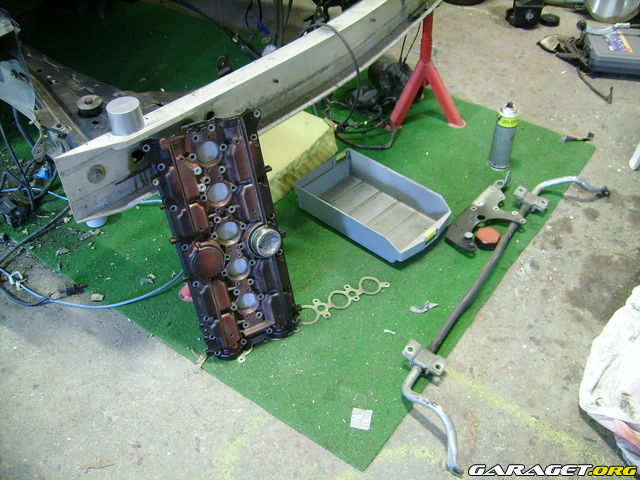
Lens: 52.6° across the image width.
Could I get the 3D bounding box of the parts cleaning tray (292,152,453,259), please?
[{"bbox_3d":[0.150,-0.098,1.833,0.383,0.088,0.238,32,50,31],"label":"parts cleaning tray"}]

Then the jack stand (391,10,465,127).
[{"bbox_3d":[0.364,-0.607,2.173,0.265,0.400,0.250,0,42,0],"label":"jack stand"}]

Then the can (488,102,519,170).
[{"bbox_3d":[0.568,-0.317,1.981,0.066,0.220,0.066,0,42,0],"label":"can"}]

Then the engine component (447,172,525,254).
[{"bbox_3d":[0.491,-0.071,1.826,0.150,0.055,0.350,23,47,24],"label":"engine component"}]

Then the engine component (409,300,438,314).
[{"bbox_3d":[0.257,0.162,1.596,0.076,0.014,0.035,-9,42,-10],"label":"engine component"}]

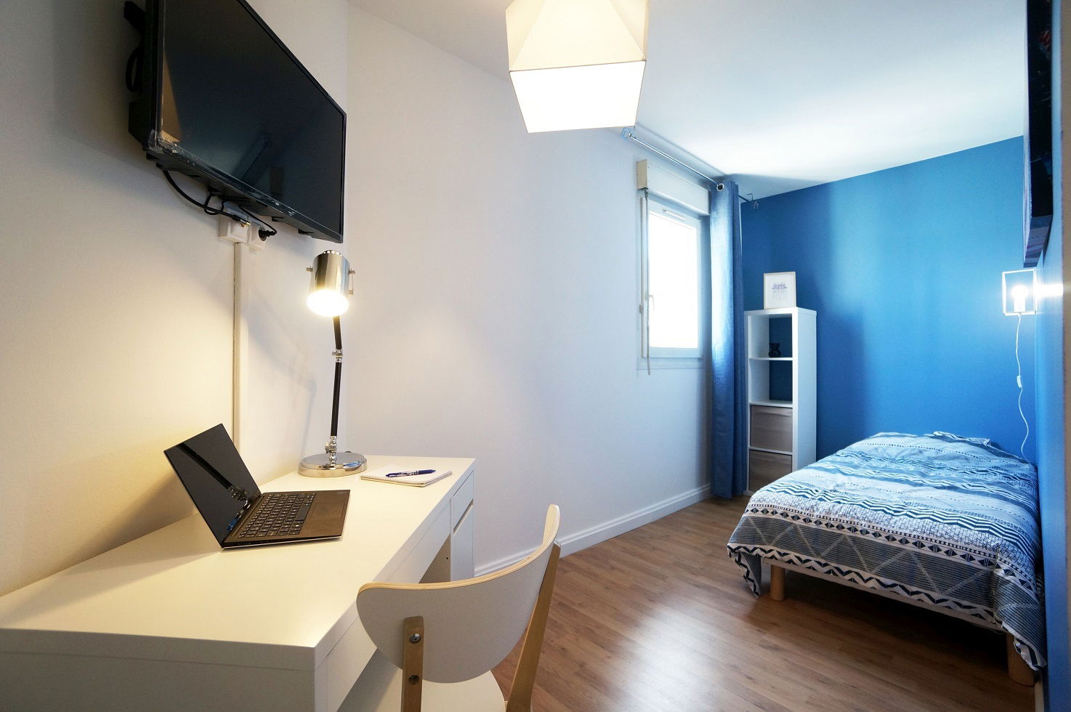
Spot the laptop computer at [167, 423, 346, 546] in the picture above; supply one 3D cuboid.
[{"bbox_3d":[-0.566,0.263,0.971,0.284,0.195,0.304,0,0,-19],"label":"laptop computer"}]

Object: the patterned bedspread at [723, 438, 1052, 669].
[{"bbox_3d":[1.985,0.778,2.388,1.930,0.510,0.990,0,0,-41],"label":"patterned bedspread"}]

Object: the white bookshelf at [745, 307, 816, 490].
[{"bbox_3d":[1.965,0.380,3.598,0.390,1.470,0.420,0,0,-41],"label":"white bookshelf"}]

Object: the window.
[{"bbox_3d":[0.974,-0.496,3.116,0.770,1.060,0.080,0,0,-41],"label":"window"}]

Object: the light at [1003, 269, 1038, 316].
[{"bbox_3d":[2.688,-0.357,2.474,0.100,0.235,0.120,0,0,-41],"label":"light"}]

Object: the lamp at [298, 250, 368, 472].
[{"bbox_3d":[-0.643,0.010,1.415,0.210,0.690,0.250,0,0,-18],"label":"lamp"}]

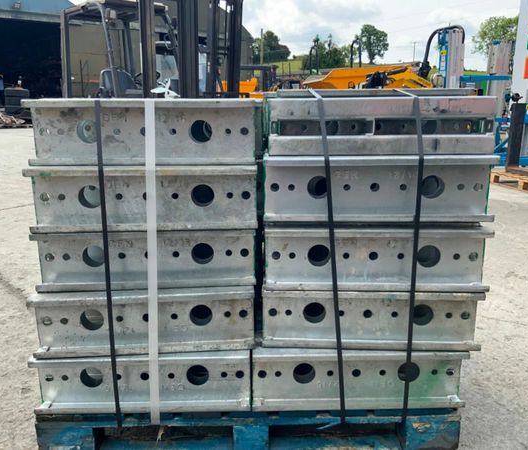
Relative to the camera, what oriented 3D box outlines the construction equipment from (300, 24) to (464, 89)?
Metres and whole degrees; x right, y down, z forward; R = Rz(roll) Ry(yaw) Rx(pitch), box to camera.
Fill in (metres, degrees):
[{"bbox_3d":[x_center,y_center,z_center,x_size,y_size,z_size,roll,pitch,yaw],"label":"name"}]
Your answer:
[{"bbox_3d":[2.525,-3.012,11.129,3.300,2.520,1.750,2,14,10],"label":"construction equipment"}]

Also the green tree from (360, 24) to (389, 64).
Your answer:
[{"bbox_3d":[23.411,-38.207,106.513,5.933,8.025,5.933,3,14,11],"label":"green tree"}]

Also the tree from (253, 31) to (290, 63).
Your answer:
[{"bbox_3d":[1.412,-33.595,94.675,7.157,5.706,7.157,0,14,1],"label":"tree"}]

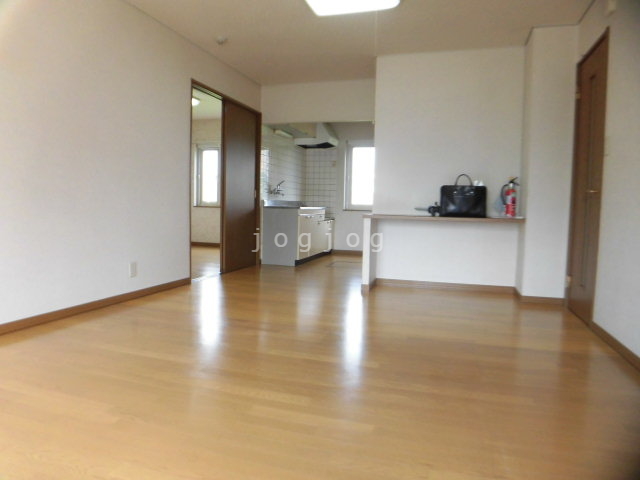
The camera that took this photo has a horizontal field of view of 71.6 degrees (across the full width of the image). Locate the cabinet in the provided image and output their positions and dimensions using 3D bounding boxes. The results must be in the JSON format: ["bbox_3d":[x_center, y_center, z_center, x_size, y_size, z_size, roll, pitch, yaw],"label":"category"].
[{"bbox_3d":[-0.278,-0.119,7.308,0.560,0.820,2.300,2,4,15],"label":"cabinet"}]

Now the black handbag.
[{"bbox_3d":[1.297,-0.395,3.995,0.390,0.390,0.130,2,4,16],"label":"black handbag"}]

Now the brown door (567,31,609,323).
[{"bbox_3d":[1.996,-0.404,3.323,0.060,2.005,0.775,2,4,16],"label":"brown door"}]

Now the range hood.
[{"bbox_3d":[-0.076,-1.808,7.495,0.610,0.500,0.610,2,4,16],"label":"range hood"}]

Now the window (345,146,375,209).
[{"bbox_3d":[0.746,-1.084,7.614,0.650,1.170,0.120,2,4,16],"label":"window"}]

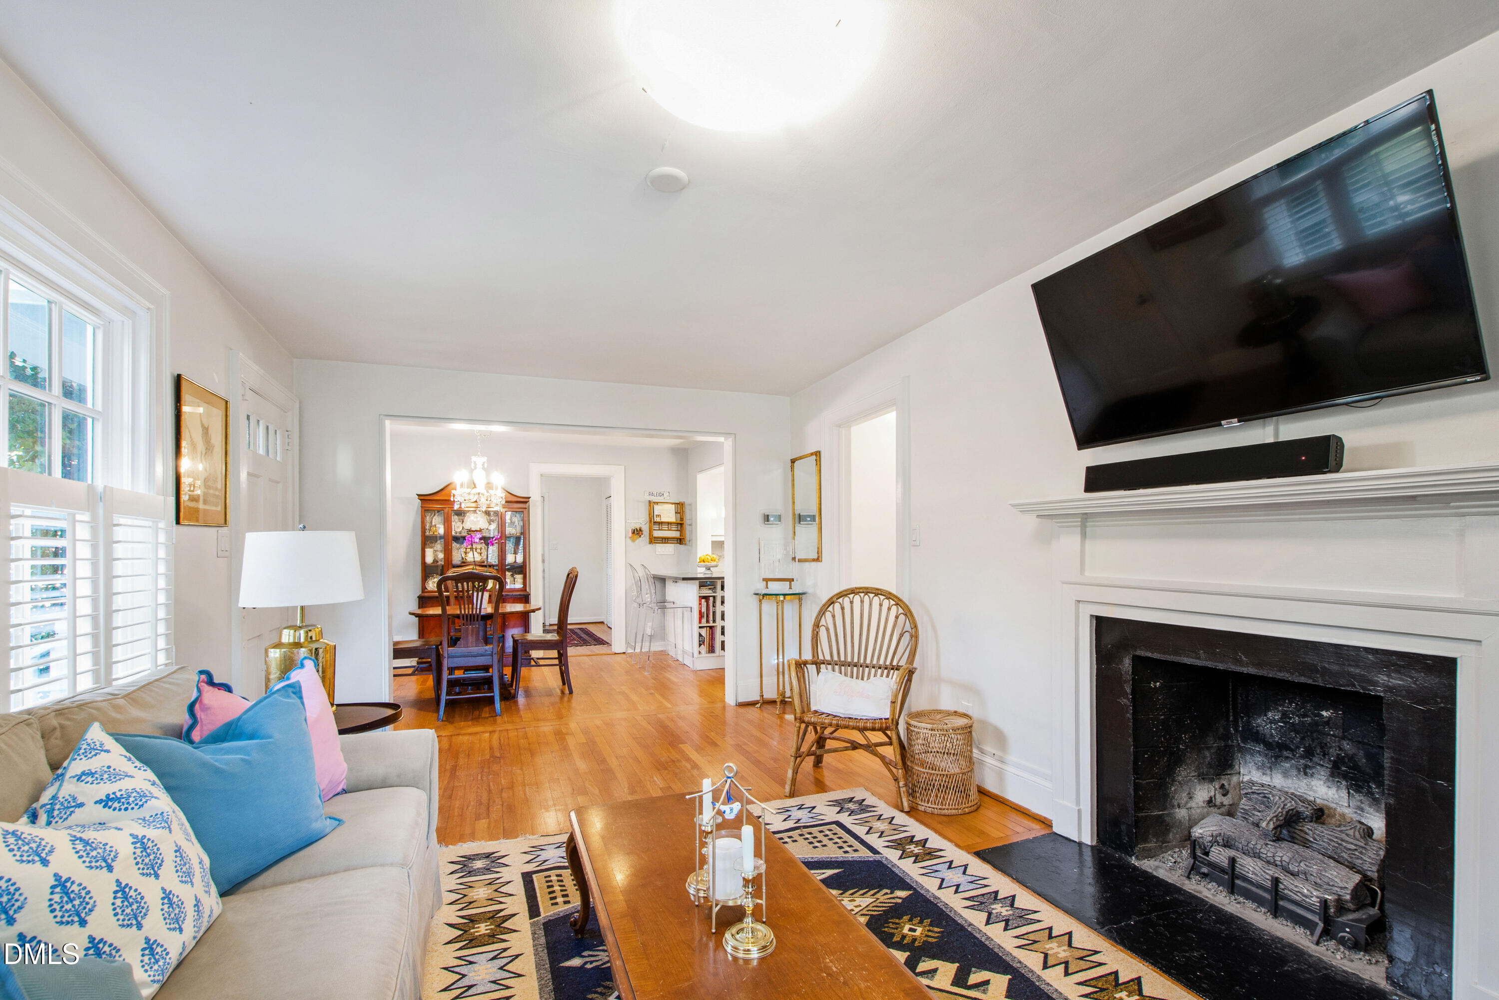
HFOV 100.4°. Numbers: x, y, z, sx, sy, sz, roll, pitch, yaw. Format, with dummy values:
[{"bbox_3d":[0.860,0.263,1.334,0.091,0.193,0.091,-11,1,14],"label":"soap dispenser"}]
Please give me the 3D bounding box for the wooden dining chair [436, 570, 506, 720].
[{"bbox_3d":[-2.110,1.075,4.760,0.480,1.030,0.540,1,-4,-21],"label":"wooden dining chair"}]

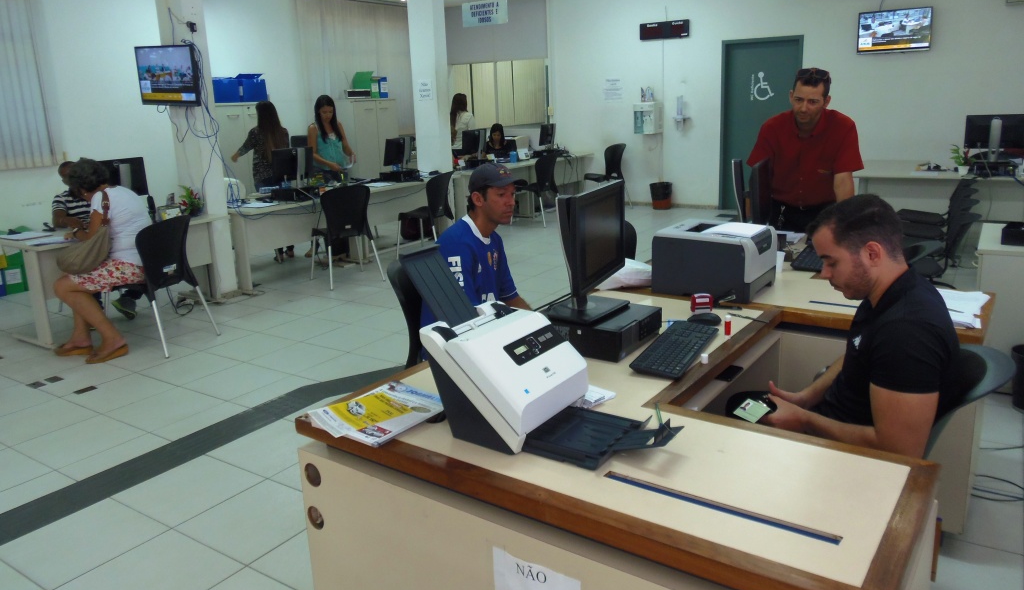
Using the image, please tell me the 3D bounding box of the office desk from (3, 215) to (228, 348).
[{"bbox_3d":[-3.038,-0.177,5.614,0.711,0.741,1.522,8,18,32],"label":"office desk"}]

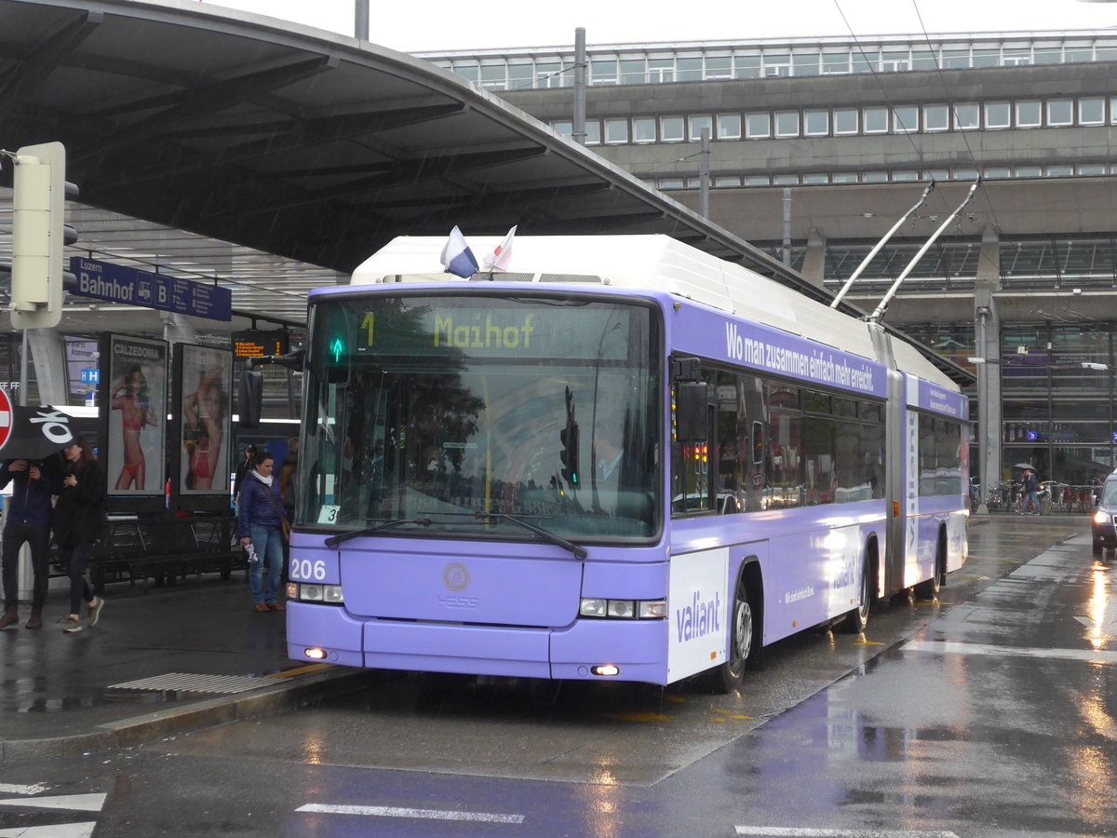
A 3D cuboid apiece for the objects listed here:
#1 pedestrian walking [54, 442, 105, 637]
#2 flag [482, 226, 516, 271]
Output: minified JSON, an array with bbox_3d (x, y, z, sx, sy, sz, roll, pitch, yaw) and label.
[{"bbox_3d":[-4.205,1.019,17.600,0.460,1.690,0.460,2,-1,-41],"label":"pedestrian walking"},{"bbox_3d":[-0.391,-1.125,13.245,0.230,0.310,0.160,1,-1,18],"label":"flag"}]

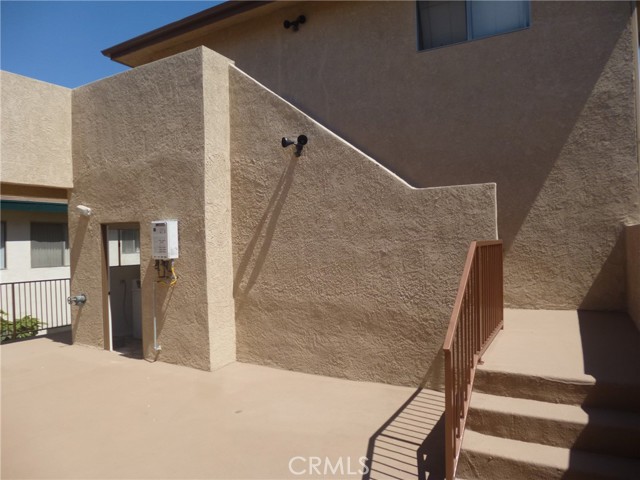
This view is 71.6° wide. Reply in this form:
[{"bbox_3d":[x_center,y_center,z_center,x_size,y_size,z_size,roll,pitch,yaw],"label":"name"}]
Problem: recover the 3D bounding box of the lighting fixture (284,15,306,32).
[{"bbox_3d":[-0.401,-3.546,7.270,0.360,0.240,0.200,-1,0,30],"label":"lighting fixture"}]

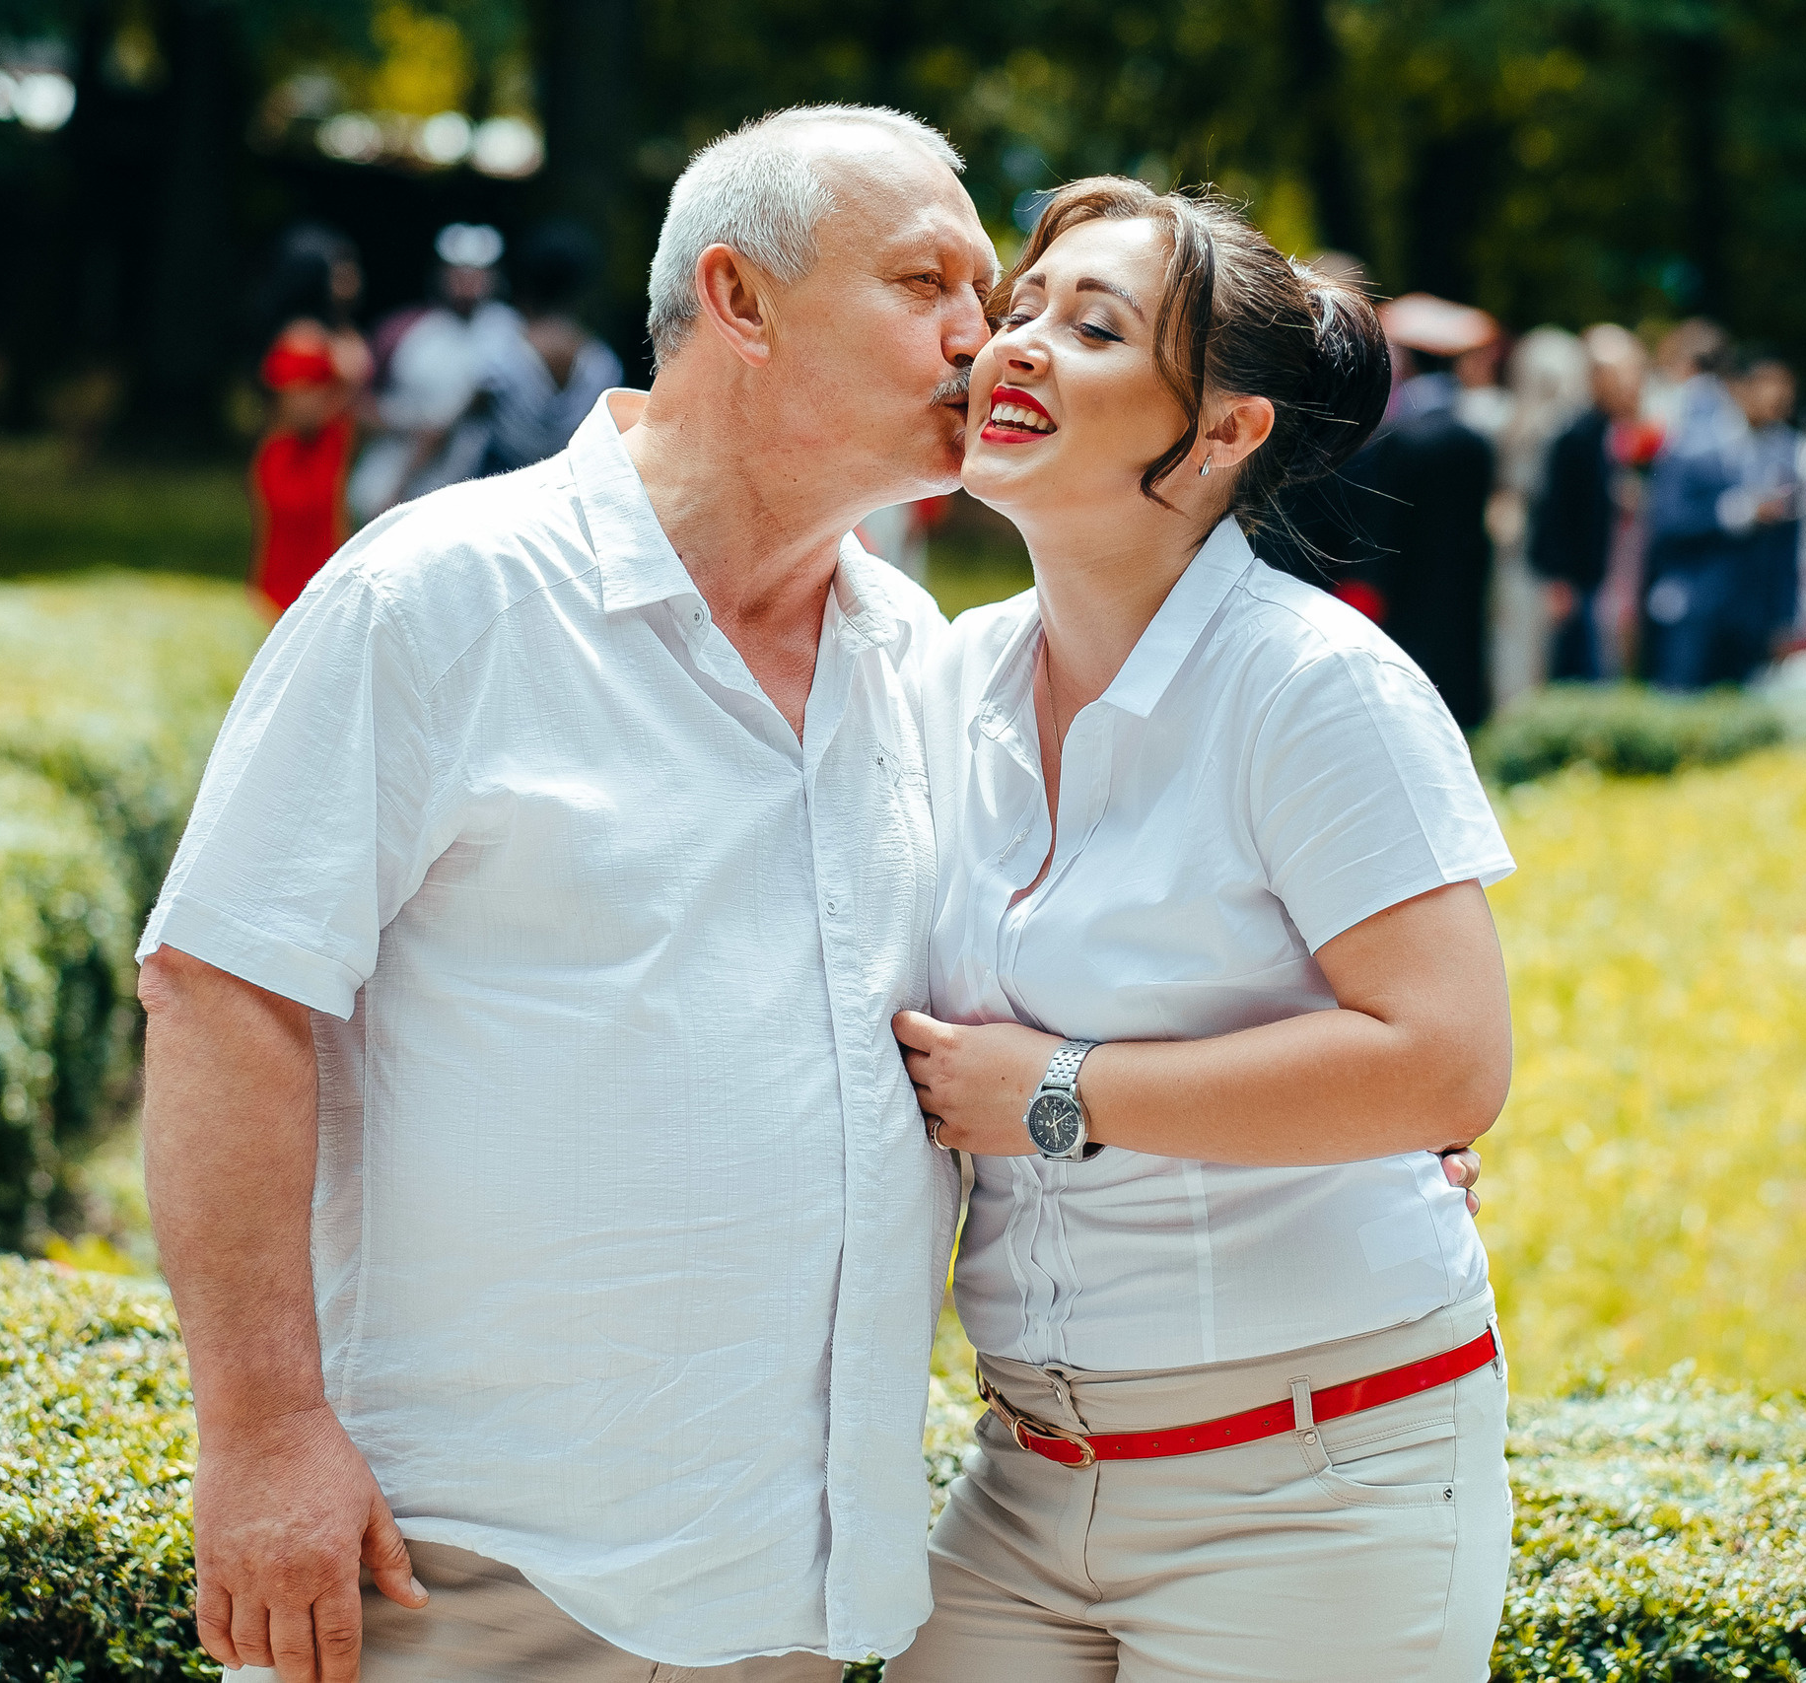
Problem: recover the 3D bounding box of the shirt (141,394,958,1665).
[{"bbox_3d":[-0.160,0.106,3.520,0.570,0.740,0.360,-4,6,-35],"label":"shirt"}]

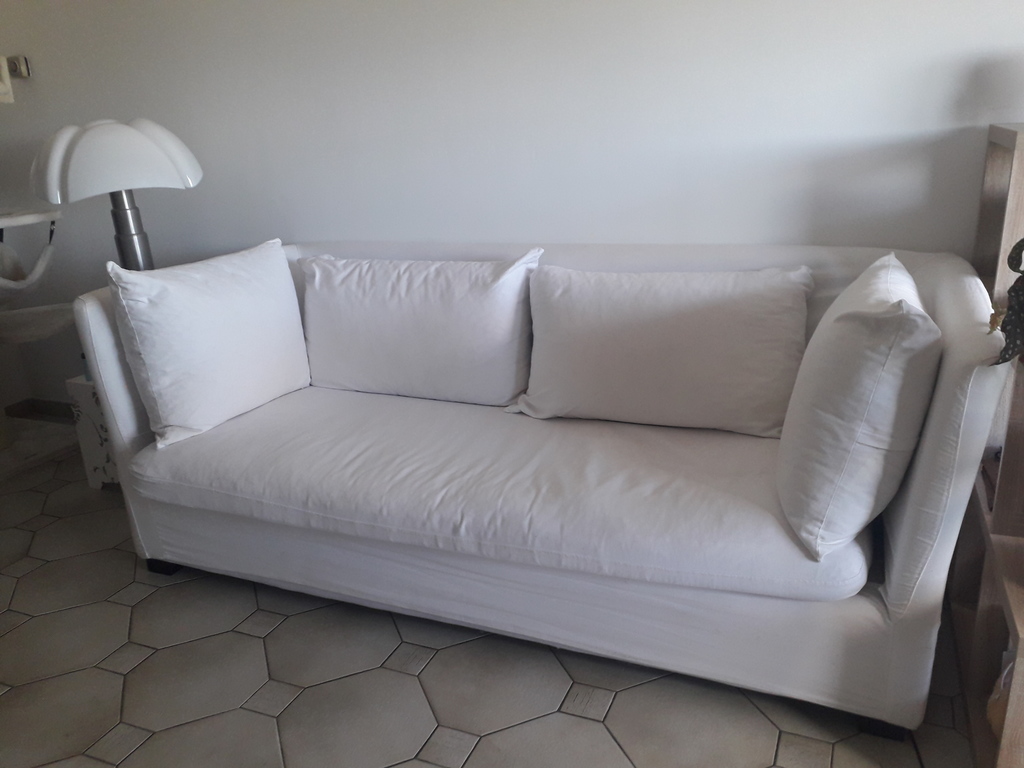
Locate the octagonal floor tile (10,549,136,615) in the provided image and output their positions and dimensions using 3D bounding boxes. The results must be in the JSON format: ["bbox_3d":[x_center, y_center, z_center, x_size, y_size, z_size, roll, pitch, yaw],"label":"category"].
[{"bbox_3d":[-1.299,0.590,2.385,0.317,0.010,0.317,-10,19,-20],"label":"octagonal floor tile"}]

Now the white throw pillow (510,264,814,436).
[{"bbox_3d":[0.400,-0.106,2.240,0.760,0.444,0.161,5,2,23],"label":"white throw pillow"}]

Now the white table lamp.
[{"bbox_3d":[-1.189,-0.387,2.502,0.530,0.820,0.530,-16,22,-34],"label":"white table lamp"}]

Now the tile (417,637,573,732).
[{"bbox_3d":[-0.042,0.693,1.861,0.317,0.010,0.317,-10,19,-20],"label":"tile"}]

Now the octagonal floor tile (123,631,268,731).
[{"bbox_3d":[-0.759,0.711,1.925,0.317,0.010,0.317,-10,19,-20],"label":"octagonal floor tile"}]

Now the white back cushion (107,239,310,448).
[{"bbox_3d":[-0.899,-0.150,2.488,0.161,0.515,0.644,-6,10,34],"label":"white back cushion"}]

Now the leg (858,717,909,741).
[{"bbox_3d":[0.769,0.682,1.659,0.085,0.051,0.085,5,20,23],"label":"leg"}]

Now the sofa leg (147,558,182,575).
[{"bbox_3d":[-1.036,0.530,2.424,0.085,0.051,0.085,5,20,23],"label":"sofa leg"}]

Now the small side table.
[{"bbox_3d":[-1.315,0.141,3.054,0.438,0.425,0.438,5,20,23],"label":"small side table"}]

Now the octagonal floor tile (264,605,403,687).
[{"bbox_3d":[-0.461,0.658,2.036,0.317,0.010,0.317,-10,19,-20],"label":"octagonal floor tile"}]

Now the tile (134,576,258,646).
[{"bbox_3d":[-0.880,0.624,2.210,0.317,0.010,0.317,-10,19,-20],"label":"tile"}]

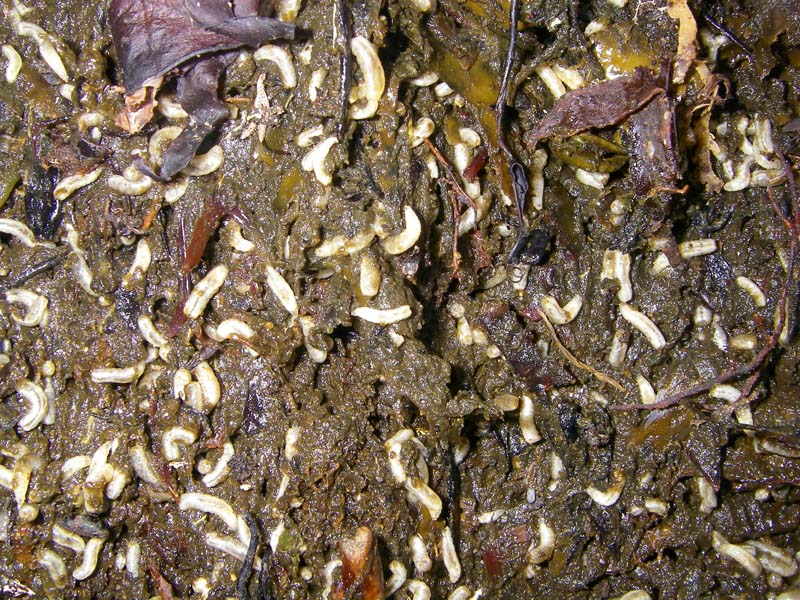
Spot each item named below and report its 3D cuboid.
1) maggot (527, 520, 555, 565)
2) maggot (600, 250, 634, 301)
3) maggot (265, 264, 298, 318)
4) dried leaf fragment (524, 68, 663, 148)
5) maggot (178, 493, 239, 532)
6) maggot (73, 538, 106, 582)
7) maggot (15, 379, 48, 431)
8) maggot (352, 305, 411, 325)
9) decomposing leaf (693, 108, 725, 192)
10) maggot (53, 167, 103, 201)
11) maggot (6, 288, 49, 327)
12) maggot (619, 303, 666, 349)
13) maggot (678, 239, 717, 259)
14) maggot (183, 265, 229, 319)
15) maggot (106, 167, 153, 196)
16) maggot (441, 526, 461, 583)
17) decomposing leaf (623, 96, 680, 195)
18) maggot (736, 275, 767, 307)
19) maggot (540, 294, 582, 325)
[{"bbox_3d":[0.028,0.048,0.175,0.005,0.003,0.009,7,79,1],"label":"maggot"},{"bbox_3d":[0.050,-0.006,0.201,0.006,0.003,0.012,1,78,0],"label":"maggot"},{"bbox_3d":[-0.024,-0.002,0.180,0.003,0.003,0.013,-33,80,-6],"label":"maggot"},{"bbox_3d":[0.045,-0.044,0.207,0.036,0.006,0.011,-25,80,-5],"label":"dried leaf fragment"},{"bbox_3d":[-0.038,0.042,0.176,0.013,0.003,0.005,23,79,5],"label":"maggot"},{"bbox_3d":[-0.062,0.051,0.175,0.004,0.003,0.010,35,81,7],"label":"maggot"},{"bbox_3d":[-0.082,0.023,0.195,0.007,0.003,0.012,-3,78,-1],"label":"maggot"},{"bbox_3d":[-0.004,0.003,0.198,0.014,0.003,0.004,-3,78,-1],"label":"maggot"},{"bbox_3d":[0.072,-0.035,0.206,0.007,0.006,0.021,4,78,1],"label":"decomposing leaf"},{"bbox_3d":[-0.067,-0.024,0.182,0.012,0.003,0.003,-30,80,-6],"label":"maggot"},{"bbox_3d":[-0.085,0.002,0.200,0.010,0.003,0.008,0,78,0],"label":"maggot"},{"bbox_3d":[0.055,0.006,0.198,0.005,0.003,0.013,-40,81,-8],"label":"maggot"},{"bbox_3d":[0.069,-0.012,0.202,0.009,0.003,0.004,-6,79,-1],"label":"maggot"},{"bbox_3d":[-0.044,-0.002,0.200,0.004,0.004,0.013,27,80,5],"label":"maggot"},{"bbox_3d":[-0.063,-0.027,0.206,0.011,0.003,0.005,3,78,1],"label":"maggot"},{"bbox_3d":[0.011,0.055,0.189,0.003,0.003,0.012,-10,79,-2],"label":"maggot"},{"bbox_3d":[0.051,-0.032,0.179,0.011,0.003,0.020,-3,78,-1],"label":"decomposing leaf"},{"bbox_3d":[0.072,-0.002,0.180,0.008,0.003,0.003,44,82,8],"label":"maggot"},{"bbox_3d":[0.033,0.002,0.180,0.009,0.003,0.006,-3,78,-1],"label":"maggot"}]

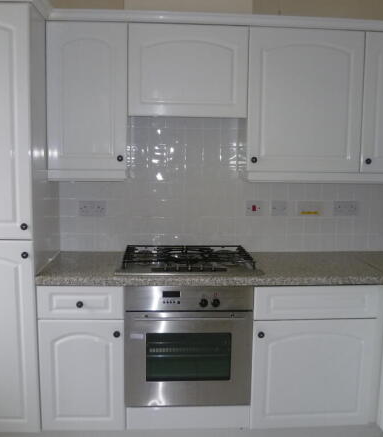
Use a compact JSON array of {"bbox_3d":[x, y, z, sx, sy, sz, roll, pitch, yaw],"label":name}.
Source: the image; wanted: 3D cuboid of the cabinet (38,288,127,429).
[{"bbox_3d":[-0.526,0.630,2.491,0.396,0.706,0.580,0,7,-3],"label":"cabinet"}]

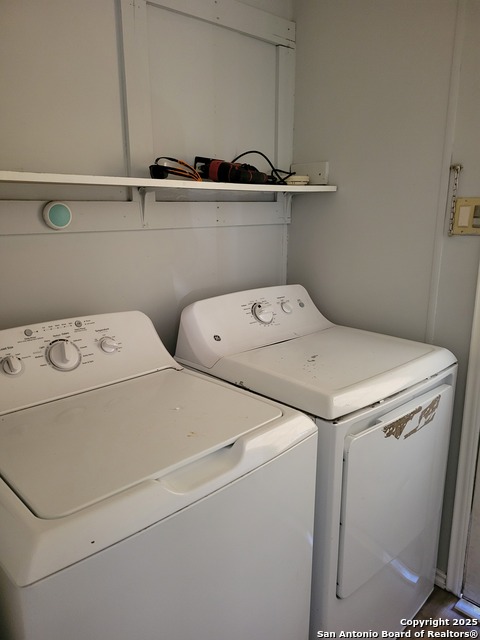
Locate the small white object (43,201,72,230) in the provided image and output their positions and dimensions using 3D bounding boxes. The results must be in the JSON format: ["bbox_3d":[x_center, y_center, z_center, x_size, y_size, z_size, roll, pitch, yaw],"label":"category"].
[{"bbox_3d":[-0.506,-0.292,1.349,0.080,0.080,0.027,-12,18,-42],"label":"small white object"}]

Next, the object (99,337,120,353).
[{"bbox_3d":[-0.361,0.066,1.335,0.050,0.050,0.028,-13,-17,-43],"label":"object"}]

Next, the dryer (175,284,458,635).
[{"bbox_3d":[0.251,0.473,1.706,0.670,1.079,0.685,-12,17,-40],"label":"dryer"}]

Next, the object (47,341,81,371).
[{"bbox_3d":[-0.454,0.088,1.250,0.080,0.080,0.030,-13,-17,-43],"label":"object"}]

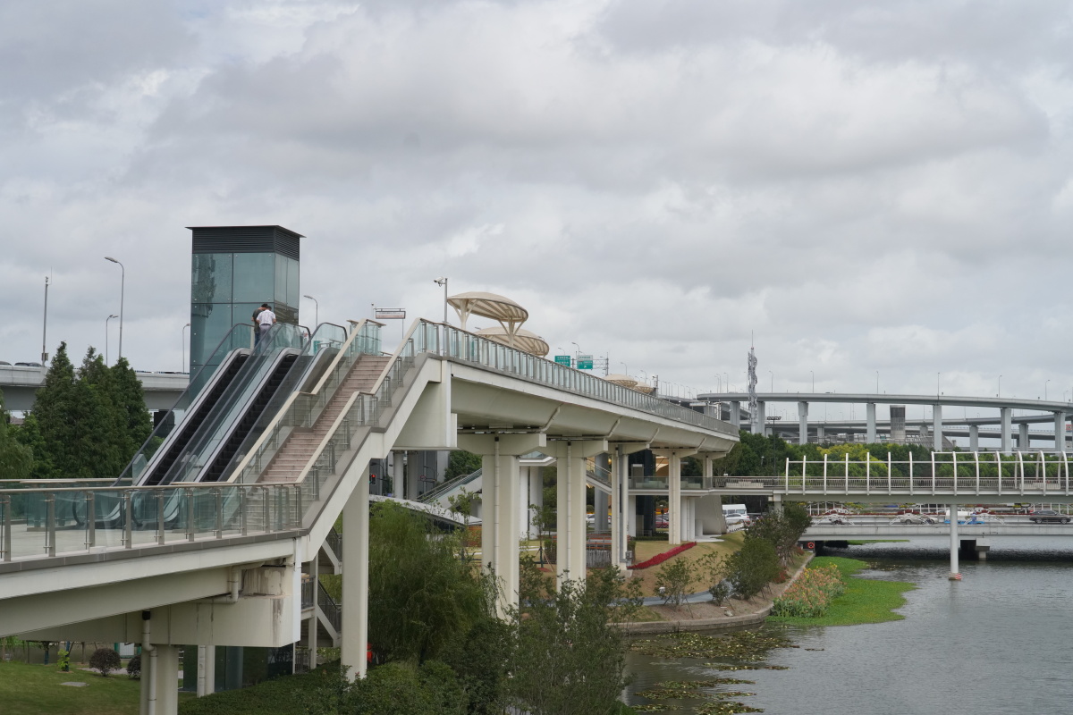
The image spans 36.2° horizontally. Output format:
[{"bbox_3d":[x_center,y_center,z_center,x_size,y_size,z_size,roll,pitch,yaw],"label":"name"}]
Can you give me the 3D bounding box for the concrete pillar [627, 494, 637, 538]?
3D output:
[{"bbox_3d":[9.496,15.827,163.000,1.000,4.400,1.000,0,-4,12],"label":"concrete pillar"}]

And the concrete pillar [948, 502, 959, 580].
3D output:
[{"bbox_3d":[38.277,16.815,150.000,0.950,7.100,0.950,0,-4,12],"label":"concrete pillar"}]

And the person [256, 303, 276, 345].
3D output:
[{"bbox_3d":[-9.216,-0.901,56.000,0.570,1.700,0.380,0,-4,12],"label":"person"}]

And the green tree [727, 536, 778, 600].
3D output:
[{"bbox_3d":[15.218,14.870,116.000,3.800,4.600,3.600,0,-4,12],"label":"green tree"}]

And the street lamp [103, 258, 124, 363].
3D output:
[{"bbox_3d":[-36.084,-3.628,140.000,1.800,10.100,0.400,-1,-4,20],"label":"street lamp"}]

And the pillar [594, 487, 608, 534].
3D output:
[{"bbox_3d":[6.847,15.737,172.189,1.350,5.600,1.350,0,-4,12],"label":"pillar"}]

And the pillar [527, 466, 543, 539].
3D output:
[{"bbox_3d":[-0.087,14.183,160.000,1.150,7.200,1.150,0,-4,12],"label":"pillar"}]

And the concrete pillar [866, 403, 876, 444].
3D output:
[{"bbox_3d":[108.340,28.004,529.125,2.600,26.000,2.400,-1,-4,20],"label":"concrete pillar"}]

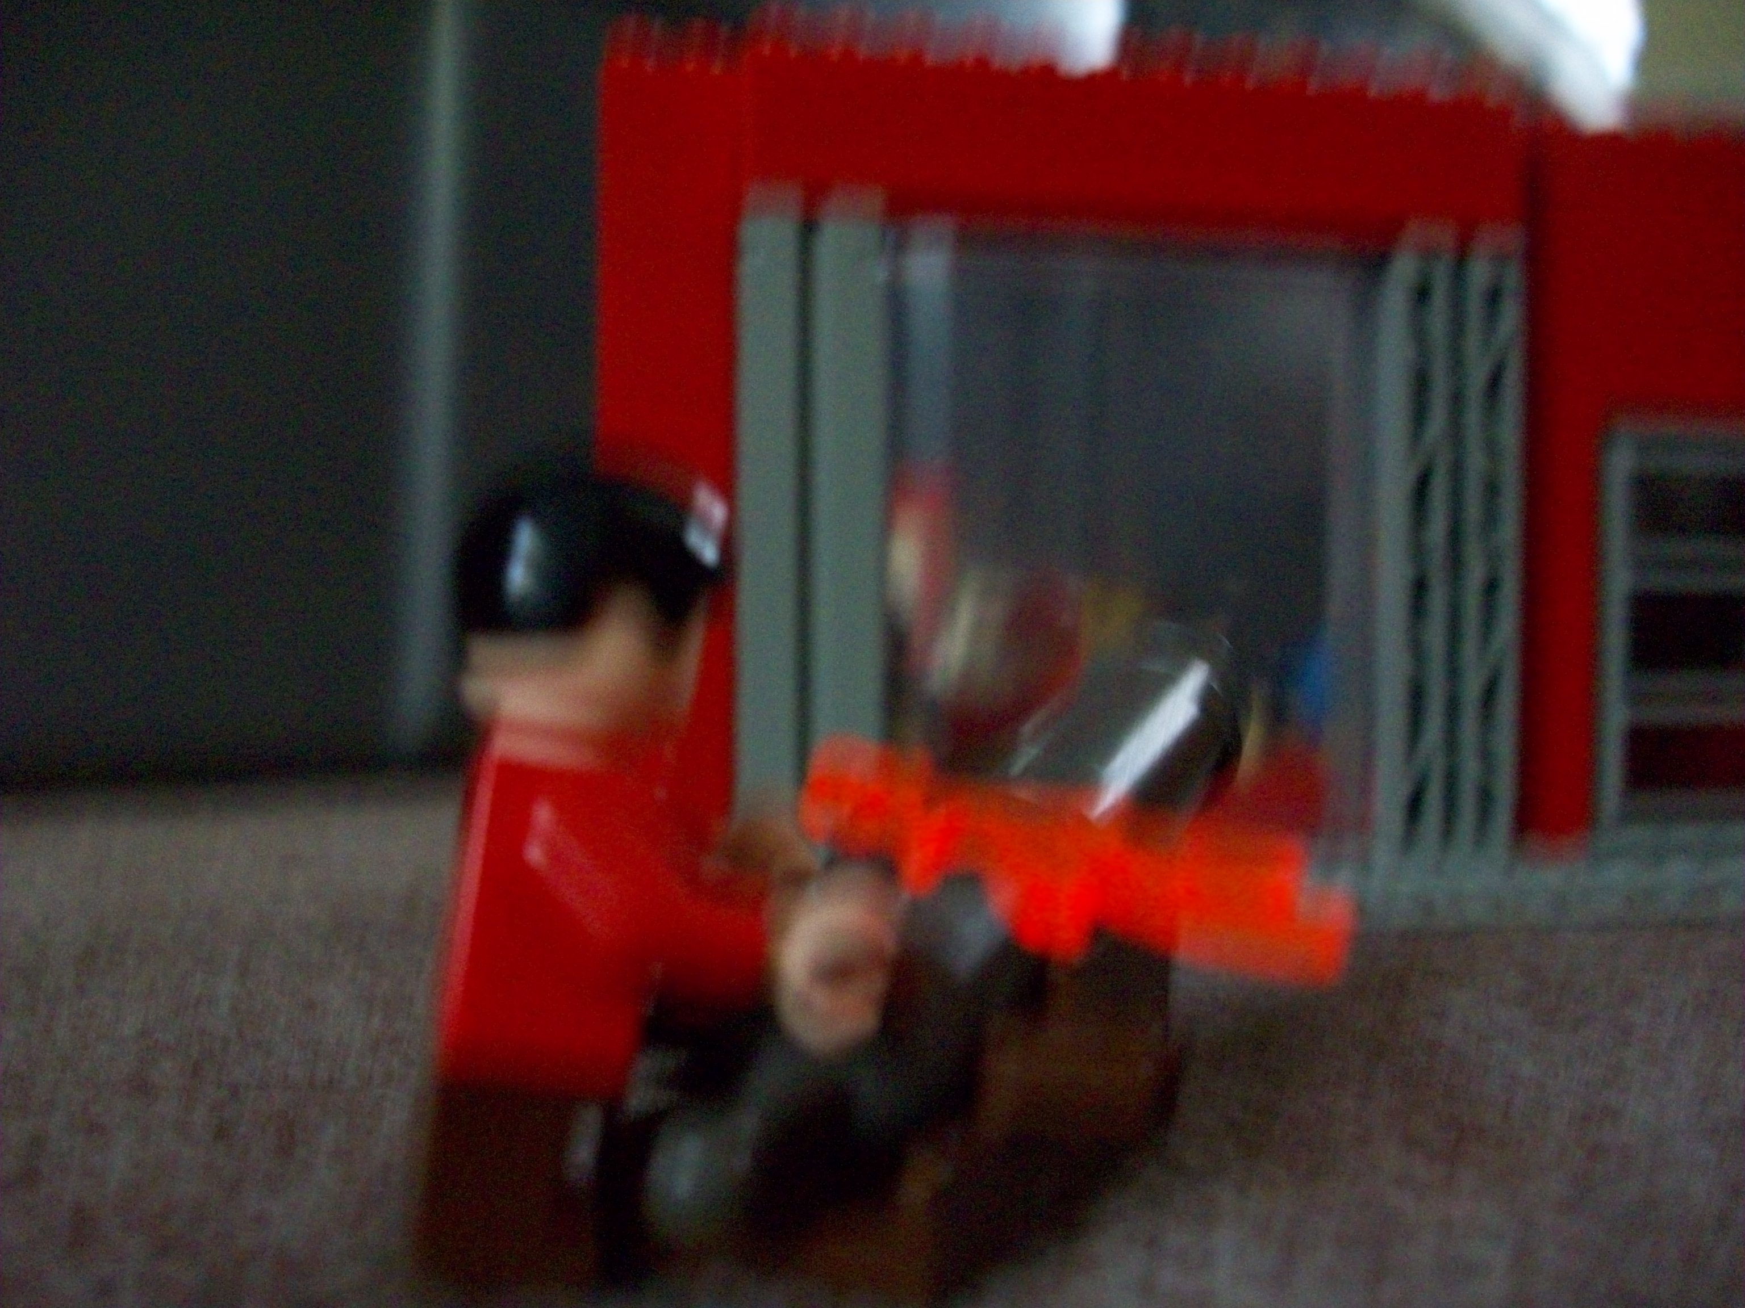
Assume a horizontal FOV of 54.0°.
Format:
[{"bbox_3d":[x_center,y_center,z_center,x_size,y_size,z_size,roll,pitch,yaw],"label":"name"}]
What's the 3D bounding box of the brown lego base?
[{"bbox_3d":[-0.003,0.020,0.079,0.029,0.011,0.021,0,1,0],"label":"brown lego base"}]

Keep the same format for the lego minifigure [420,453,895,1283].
[{"bbox_3d":[-0.010,0.008,0.078,0.018,0.034,0.021,4,0,-17],"label":"lego minifigure"}]

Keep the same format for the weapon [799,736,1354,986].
[{"bbox_3d":[0.009,0.009,0.079,0.024,0.007,0.005,16,-2,-12],"label":"weapon"}]

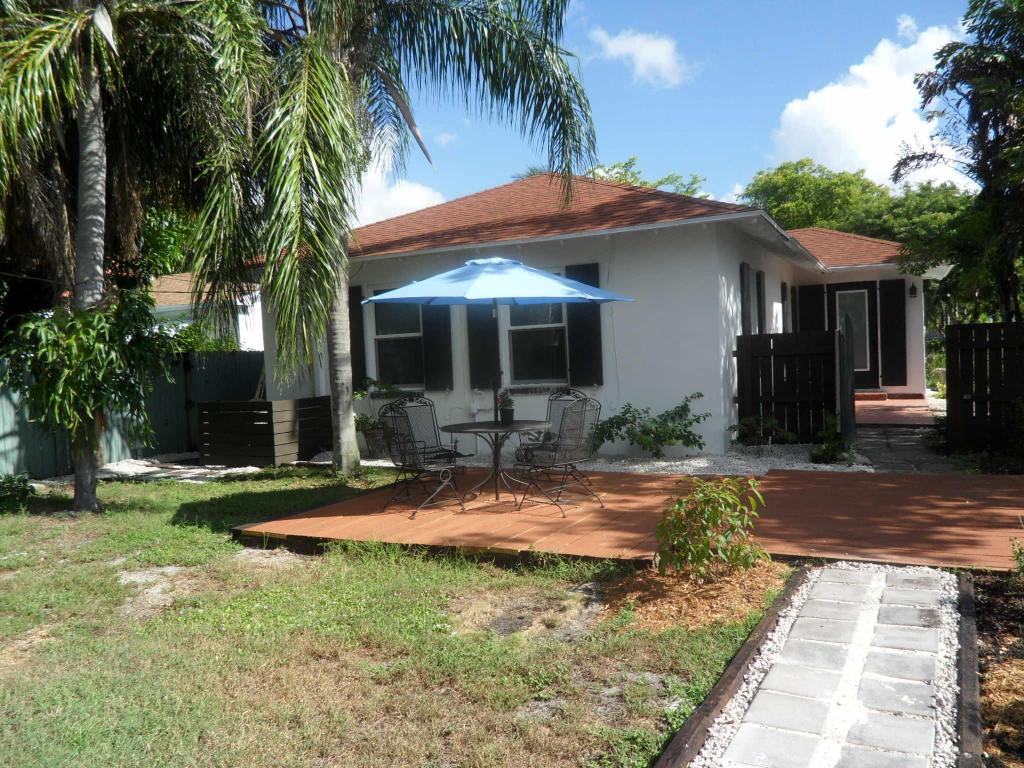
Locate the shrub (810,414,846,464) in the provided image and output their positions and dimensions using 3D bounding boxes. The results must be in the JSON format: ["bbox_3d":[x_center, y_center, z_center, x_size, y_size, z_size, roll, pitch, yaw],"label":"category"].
[{"bbox_3d":[3.511,0.596,8.837,0.420,0.550,0.420,-2,2,26],"label":"shrub"}]

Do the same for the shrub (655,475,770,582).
[{"bbox_3d":[1.226,0.904,5.020,0.700,0.660,0.640,-2,2,26],"label":"shrub"}]

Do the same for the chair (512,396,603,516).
[{"bbox_3d":[0.415,0.630,7.239,0.580,1.000,0.720,-5,3,-42],"label":"chair"}]

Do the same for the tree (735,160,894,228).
[{"bbox_3d":[11.222,-4.188,29.138,6.200,8.020,6.000,-2,2,26],"label":"tree"}]

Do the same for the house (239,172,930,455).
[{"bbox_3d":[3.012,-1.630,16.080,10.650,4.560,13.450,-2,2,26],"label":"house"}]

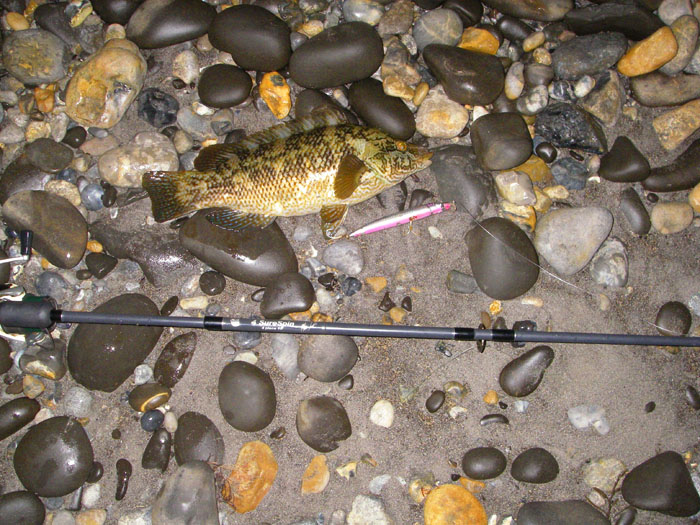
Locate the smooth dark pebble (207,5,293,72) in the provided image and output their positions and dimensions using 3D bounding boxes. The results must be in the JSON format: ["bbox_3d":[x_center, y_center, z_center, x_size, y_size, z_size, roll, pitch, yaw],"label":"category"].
[{"bbox_3d":[-0.121,-0.284,0.968,0.115,0.050,0.080,39,79,9],"label":"smooth dark pebble"}]

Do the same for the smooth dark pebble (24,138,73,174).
[{"bbox_3d":[-0.347,-0.124,0.886,0.057,0.022,0.037,11,78,2],"label":"smooth dark pebble"}]

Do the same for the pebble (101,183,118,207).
[{"bbox_3d":[-0.289,-0.081,0.926,0.020,0.017,0.033,-17,81,-3],"label":"pebble"}]

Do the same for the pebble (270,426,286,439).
[{"bbox_3d":[-0.077,0.186,0.831,0.017,0.005,0.009,-38,77,-11],"label":"pebble"}]

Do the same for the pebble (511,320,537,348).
[{"bbox_3d":[0.195,0.080,0.857,0.030,0.018,0.030,-4,73,-1],"label":"pebble"}]

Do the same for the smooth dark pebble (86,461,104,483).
[{"bbox_3d":[-0.294,0.242,0.888,0.021,0.015,0.024,32,77,8],"label":"smooth dark pebble"}]

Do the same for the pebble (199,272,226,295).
[{"bbox_3d":[-0.169,0.026,0.945,0.032,0.020,0.031,0,75,0],"label":"pebble"}]

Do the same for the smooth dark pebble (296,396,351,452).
[{"bbox_3d":[-0.030,0.185,0.878,0.064,0.040,0.060,44,84,6],"label":"smooth dark pebble"}]

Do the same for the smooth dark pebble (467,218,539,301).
[{"bbox_3d":[0.173,-0.008,0.870,0.076,0.047,0.099,-18,74,-5],"label":"smooth dark pebble"}]

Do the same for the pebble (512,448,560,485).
[{"bbox_3d":[0.205,0.227,0.856,0.053,0.025,0.038,-10,76,-2],"label":"pebble"}]

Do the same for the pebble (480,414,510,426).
[{"bbox_3d":[0.167,0.183,0.889,0.034,0.015,0.017,3,81,0],"label":"pebble"}]

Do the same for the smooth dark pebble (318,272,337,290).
[{"bbox_3d":[-0.028,0.023,0.947,0.024,0.013,0.020,30,77,8],"label":"smooth dark pebble"}]

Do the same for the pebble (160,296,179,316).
[{"bbox_3d":[-0.221,0.054,0.940,0.014,0.010,0.027,28,77,7],"label":"pebble"}]

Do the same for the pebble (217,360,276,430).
[{"bbox_3d":[-0.117,0.151,0.873,0.063,0.036,0.081,-31,78,-7],"label":"pebble"}]

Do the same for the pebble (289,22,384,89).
[{"bbox_3d":[-0.016,-0.252,0.935,0.120,0.058,0.078,-20,82,-3],"label":"pebble"}]

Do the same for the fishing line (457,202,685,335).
[{"bbox_3d":[0.242,0.014,0.863,0.290,0.030,0.018,32,76,9],"label":"fishing line"}]

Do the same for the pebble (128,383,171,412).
[{"bbox_3d":[-0.217,0.145,0.838,0.044,0.016,0.026,-21,74,-6],"label":"pebble"}]

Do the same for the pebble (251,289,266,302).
[{"bbox_3d":[-0.099,0.037,0.870,0.025,0.009,0.016,-5,78,-1],"label":"pebble"}]

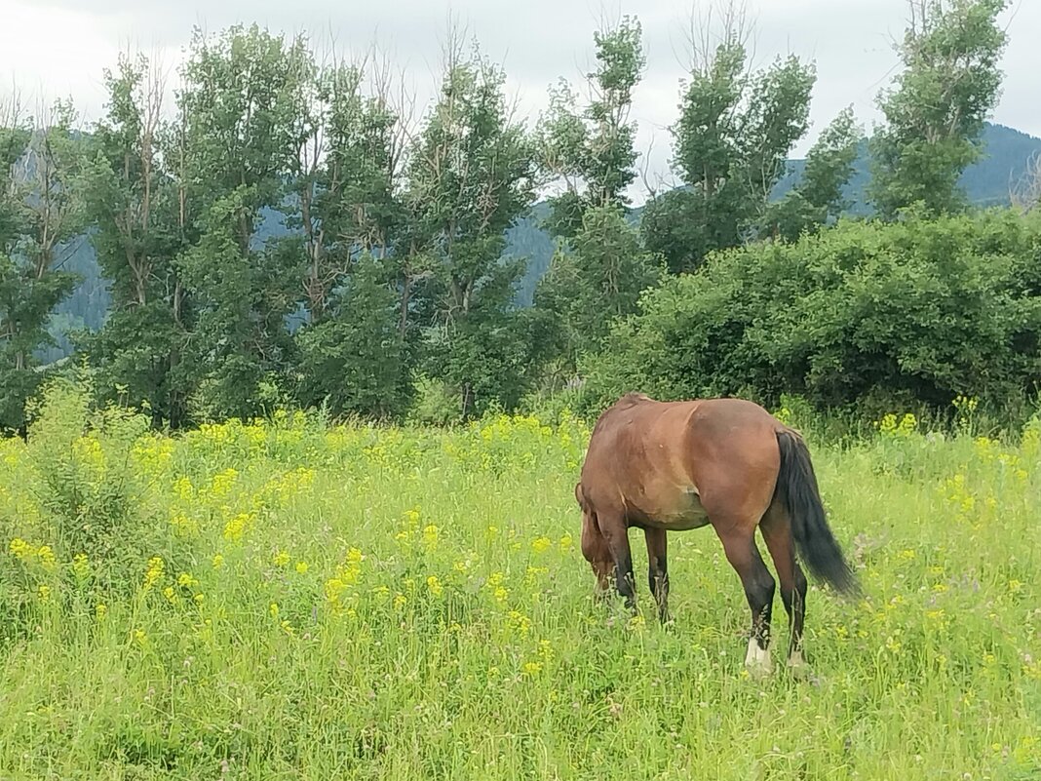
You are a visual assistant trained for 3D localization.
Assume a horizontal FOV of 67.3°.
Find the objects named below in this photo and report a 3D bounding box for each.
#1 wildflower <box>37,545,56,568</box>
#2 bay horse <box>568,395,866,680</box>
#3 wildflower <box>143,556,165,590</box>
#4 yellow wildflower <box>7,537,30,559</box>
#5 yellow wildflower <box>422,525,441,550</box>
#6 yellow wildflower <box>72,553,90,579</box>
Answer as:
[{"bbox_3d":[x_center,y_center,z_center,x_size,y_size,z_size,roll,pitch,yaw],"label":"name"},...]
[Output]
[{"bbox_3d":[-2.729,0.954,4.500,0.095,0.129,0.091,0,0,0],"label":"wildflower"},{"bbox_3d":[1.020,0.735,4.520,0.620,1.460,1.900,0,0,-36],"label":"bay horse"},{"bbox_3d":[-1.901,0.944,4.050,0.106,0.167,0.101,0,0,0],"label":"wildflower"},{"bbox_3d":[-3.014,0.943,4.700,0.123,0.123,0.117,0,0,0],"label":"yellow wildflower"},{"bbox_3d":[-0.576,0.951,5.050,0.120,0.157,0.114,0,0,0],"label":"yellow wildflower"},{"bbox_3d":[-2.415,0.965,4.300,0.091,0.145,0.087,0,0,0],"label":"yellow wildflower"}]

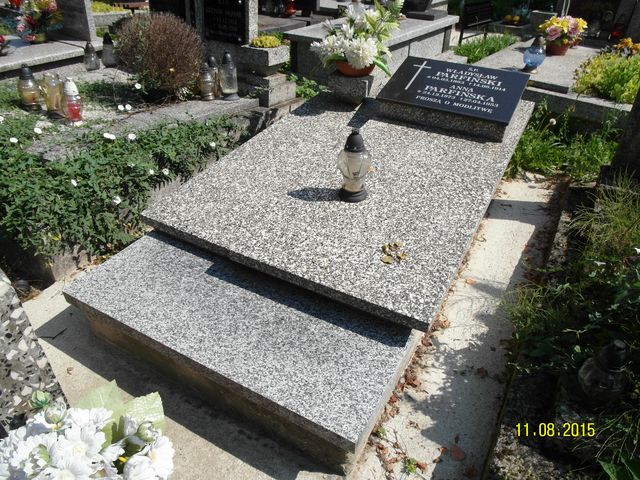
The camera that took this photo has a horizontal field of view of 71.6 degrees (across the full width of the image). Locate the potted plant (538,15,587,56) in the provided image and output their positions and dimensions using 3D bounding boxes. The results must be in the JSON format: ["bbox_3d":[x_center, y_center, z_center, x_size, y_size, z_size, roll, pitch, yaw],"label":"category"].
[{"bbox_3d":[2.003,-1.710,3.675,0.390,0.310,0.360,18,37,24],"label":"potted plant"}]

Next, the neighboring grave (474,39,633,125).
[{"bbox_3d":[1.912,-1.241,3.402,1.142,0.220,1.472,28,45,32],"label":"neighboring grave"}]

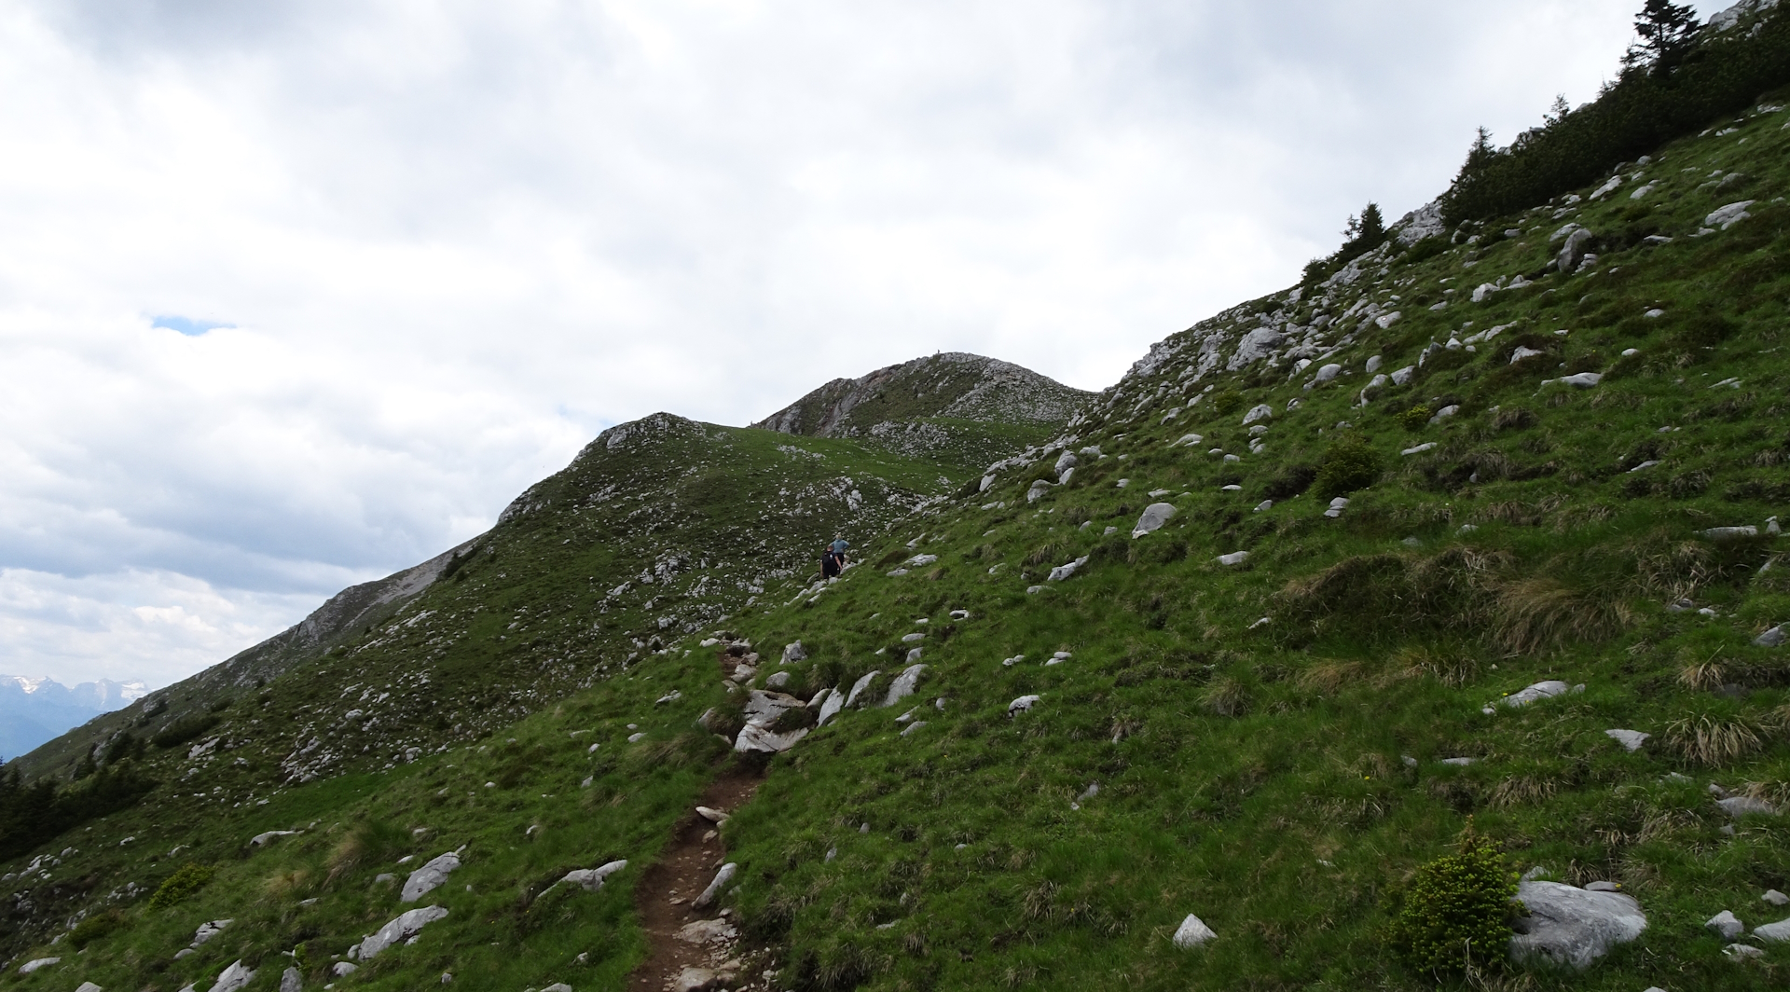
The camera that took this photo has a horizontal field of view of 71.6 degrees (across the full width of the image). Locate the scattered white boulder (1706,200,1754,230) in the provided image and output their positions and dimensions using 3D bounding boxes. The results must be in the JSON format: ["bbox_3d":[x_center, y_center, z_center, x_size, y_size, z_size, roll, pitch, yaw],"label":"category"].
[{"bbox_3d":[18.177,-6.093,27.000,0.898,0.366,0.674,-6,-11,35],"label":"scattered white boulder"}]

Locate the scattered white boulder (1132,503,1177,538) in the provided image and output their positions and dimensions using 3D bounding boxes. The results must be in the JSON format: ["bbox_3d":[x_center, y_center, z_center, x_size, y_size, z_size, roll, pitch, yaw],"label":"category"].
[{"bbox_3d":[4.075,0.390,19.500,0.729,0.549,0.584,-2,-9,12],"label":"scattered white boulder"}]

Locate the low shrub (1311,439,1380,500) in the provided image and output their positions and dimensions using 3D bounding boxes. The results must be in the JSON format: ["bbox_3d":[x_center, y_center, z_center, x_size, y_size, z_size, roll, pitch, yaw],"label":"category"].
[{"bbox_3d":[5.630,-0.320,15.500,0.811,0.724,0.730,-3,-9,20],"label":"low shrub"}]

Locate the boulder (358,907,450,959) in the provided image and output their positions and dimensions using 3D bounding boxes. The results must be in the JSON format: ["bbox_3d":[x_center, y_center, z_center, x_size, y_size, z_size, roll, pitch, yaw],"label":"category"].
[{"bbox_3d":[-4.617,4.110,11.700,0.839,0.393,0.503,3,-9,-21],"label":"boulder"}]

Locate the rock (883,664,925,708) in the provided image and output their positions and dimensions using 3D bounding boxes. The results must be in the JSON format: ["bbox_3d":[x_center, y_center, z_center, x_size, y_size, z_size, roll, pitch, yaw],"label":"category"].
[{"bbox_3d":[0.106,2.221,14.500,0.530,0.553,0.424,0,-9,0],"label":"rock"}]

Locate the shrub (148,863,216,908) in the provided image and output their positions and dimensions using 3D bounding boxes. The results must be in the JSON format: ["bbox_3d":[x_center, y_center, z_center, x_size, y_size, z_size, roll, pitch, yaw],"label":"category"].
[{"bbox_3d":[-10.322,5.647,18.000,0.873,0.564,0.699,5,-10,-29],"label":"shrub"}]

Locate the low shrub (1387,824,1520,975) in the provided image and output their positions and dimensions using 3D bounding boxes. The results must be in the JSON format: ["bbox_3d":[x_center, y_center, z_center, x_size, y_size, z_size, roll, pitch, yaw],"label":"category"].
[{"bbox_3d":[1.969,1.405,4.400,0.414,0.492,0.393,-4,-9,23],"label":"low shrub"}]

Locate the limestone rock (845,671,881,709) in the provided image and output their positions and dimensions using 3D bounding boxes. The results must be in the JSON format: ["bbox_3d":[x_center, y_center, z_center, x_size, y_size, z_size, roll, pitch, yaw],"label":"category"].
[{"bbox_3d":[-0.375,2.317,14.800,0.469,0.492,0.375,0,-9,-1],"label":"limestone rock"}]

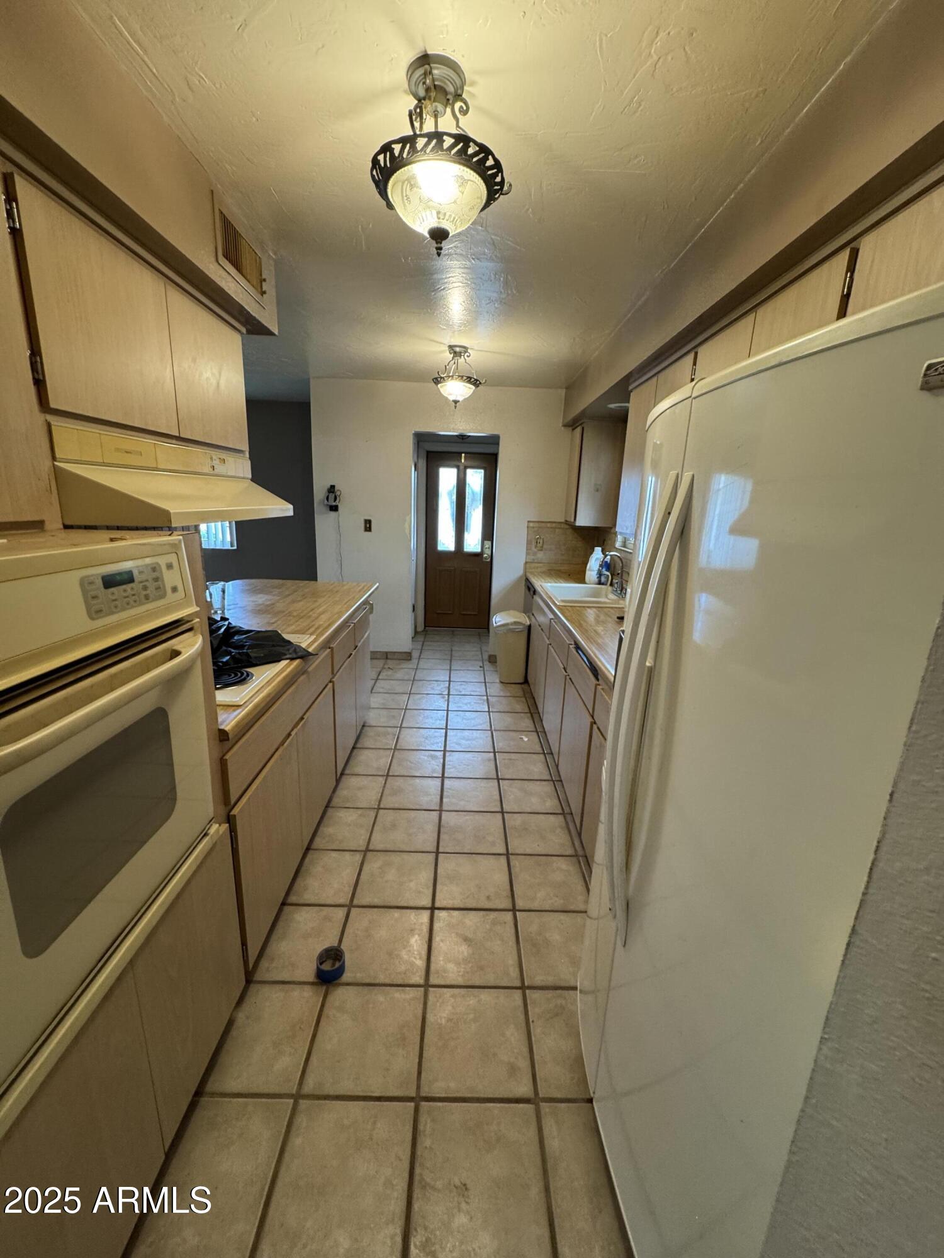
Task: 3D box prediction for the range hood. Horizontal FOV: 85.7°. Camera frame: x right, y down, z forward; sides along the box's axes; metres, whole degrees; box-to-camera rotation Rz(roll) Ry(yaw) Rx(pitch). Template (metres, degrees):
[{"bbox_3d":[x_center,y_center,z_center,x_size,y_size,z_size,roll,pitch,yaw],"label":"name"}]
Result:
[{"bbox_3d":[-1.009,-0.456,1.751,0.450,0.155,1.080,2,14,-1],"label":"range hood"}]

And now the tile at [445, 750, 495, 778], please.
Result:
[{"bbox_3d":[-0.010,0.802,2.993,0.303,0.011,0.306,2,14,-1],"label":"tile"}]

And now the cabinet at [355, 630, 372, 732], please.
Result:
[{"bbox_3d":[-0.958,0.333,3.329,0.500,0.540,0.470,2,14,-1],"label":"cabinet"}]

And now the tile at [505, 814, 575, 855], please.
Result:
[{"bbox_3d":[0.310,0.964,2.390,0.303,0.011,0.306,2,14,-1],"label":"tile"}]

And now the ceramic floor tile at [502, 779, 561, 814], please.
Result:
[{"bbox_3d":[0.304,0.887,2.688,0.298,0.012,0.300,2,14,-1],"label":"ceramic floor tile"}]

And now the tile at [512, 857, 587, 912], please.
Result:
[{"bbox_3d":[0.317,1.048,2.102,0.302,0.010,0.305,2,14,-1],"label":"tile"}]

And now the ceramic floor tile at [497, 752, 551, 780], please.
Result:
[{"bbox_3d":[0.302,0.817,3.023,0.302,0.010,0.305,2,14,-1],"label":"ceramic floor tile"}]

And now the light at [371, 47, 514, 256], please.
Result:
[{"bbox_3d":[-0.085,-1.132,1.255,0.335,0.365,0.335,2,14,-1],"label":"light"}]

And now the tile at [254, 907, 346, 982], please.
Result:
[{"bbox_3d":[-0.609,1.082,1.754,0.298,0.012,0.300,2,14,-1],"label":"tile"}]

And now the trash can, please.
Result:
[{"bbox_3d":[0.337,0.133,4.440,0.300,0.610,0.360,2,14,-1],"label":"trash can"}]

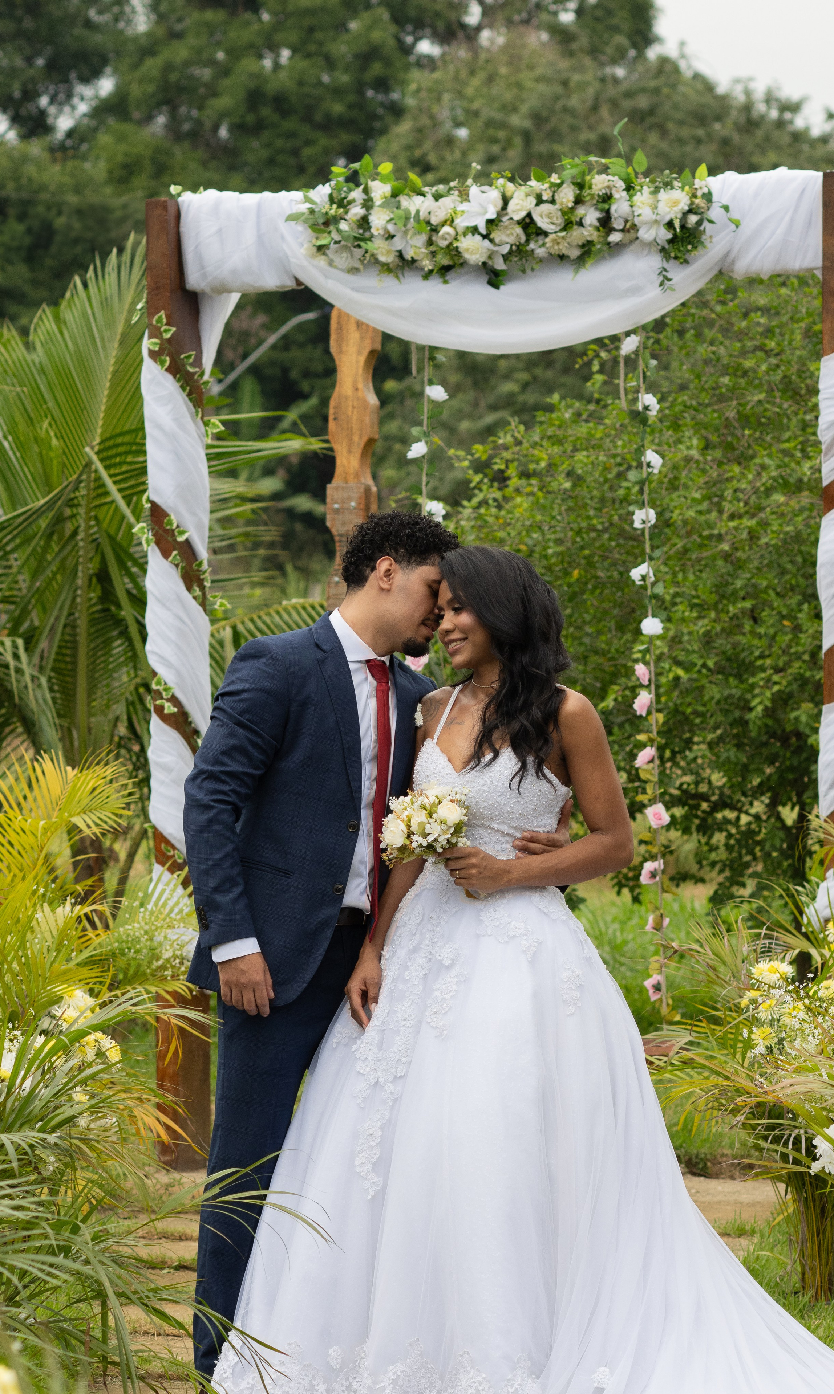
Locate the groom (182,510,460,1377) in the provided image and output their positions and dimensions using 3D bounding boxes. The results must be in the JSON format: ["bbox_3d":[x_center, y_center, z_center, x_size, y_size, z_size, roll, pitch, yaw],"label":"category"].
[{"bbox_3d":[-0.165,0.503,9.450,0.560,1.730,0.460,-2,2,-44],"label":"groom"}]

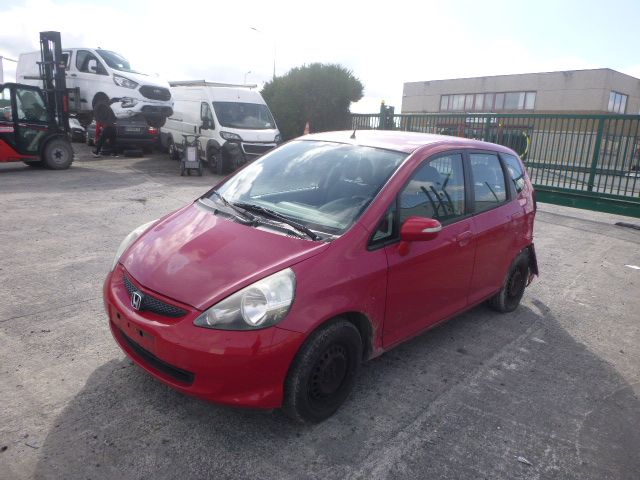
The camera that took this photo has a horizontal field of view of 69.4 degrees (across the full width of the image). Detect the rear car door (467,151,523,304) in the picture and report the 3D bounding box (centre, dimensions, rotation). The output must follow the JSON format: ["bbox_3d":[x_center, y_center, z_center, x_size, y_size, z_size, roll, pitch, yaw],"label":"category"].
[{"bbox_3d":[1.369,-0.127,3.777,0.260,1.150,0.850,16,19,42],"label":"rear car door"}]

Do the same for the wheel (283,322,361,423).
[{"bbox_3d":[-0.006,0.689,2.504,0.185,0.575,0.575,15,18,40],"label":"wheel"}]

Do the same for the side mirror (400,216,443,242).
[{"bbox_3d":[0.591,-0.050,2.663,0.210,0.150,0.130,16,19,42],"label":"side mirror"}]

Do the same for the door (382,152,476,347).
[{"bbox_3d":[0.694,0.008,3.108,0.260,1.170,1.090,16,19,42],"label":"door"}]

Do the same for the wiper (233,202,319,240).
[{"bbox_3d":[-0.308,-0.137,2.827,0.085,0.075,0.895,-24,31,-33],"label":"wiper"}]

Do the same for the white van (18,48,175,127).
[{"bbox_3d":[-6.626,-4.511,13.812,5.080,1.980,2.020,11,15,28],"label":"white van"}]

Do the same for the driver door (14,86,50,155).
[{"bbox_3d":[-7.587,-3.144,12.200,0.090,1.744,0.864,14,17,37],"label":"driver door"}]

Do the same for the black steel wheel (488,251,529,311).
[{"bbox_3d":[1.712,0.373,4.222,0.185,0.575,0.575,16,18,42],"label":"black steel wheel"}]

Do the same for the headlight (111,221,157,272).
[{"bbox_3d":[-1.194,0.045,3.010,0.440,0.290,0.320,-6,17,-35],"label":"headlight"}]

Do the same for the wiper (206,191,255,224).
[{"bbox_3d":[-0.582,-0.236,3.125,0.070,0.060,0.699,-20,32,-28],"label":"wiper"}]

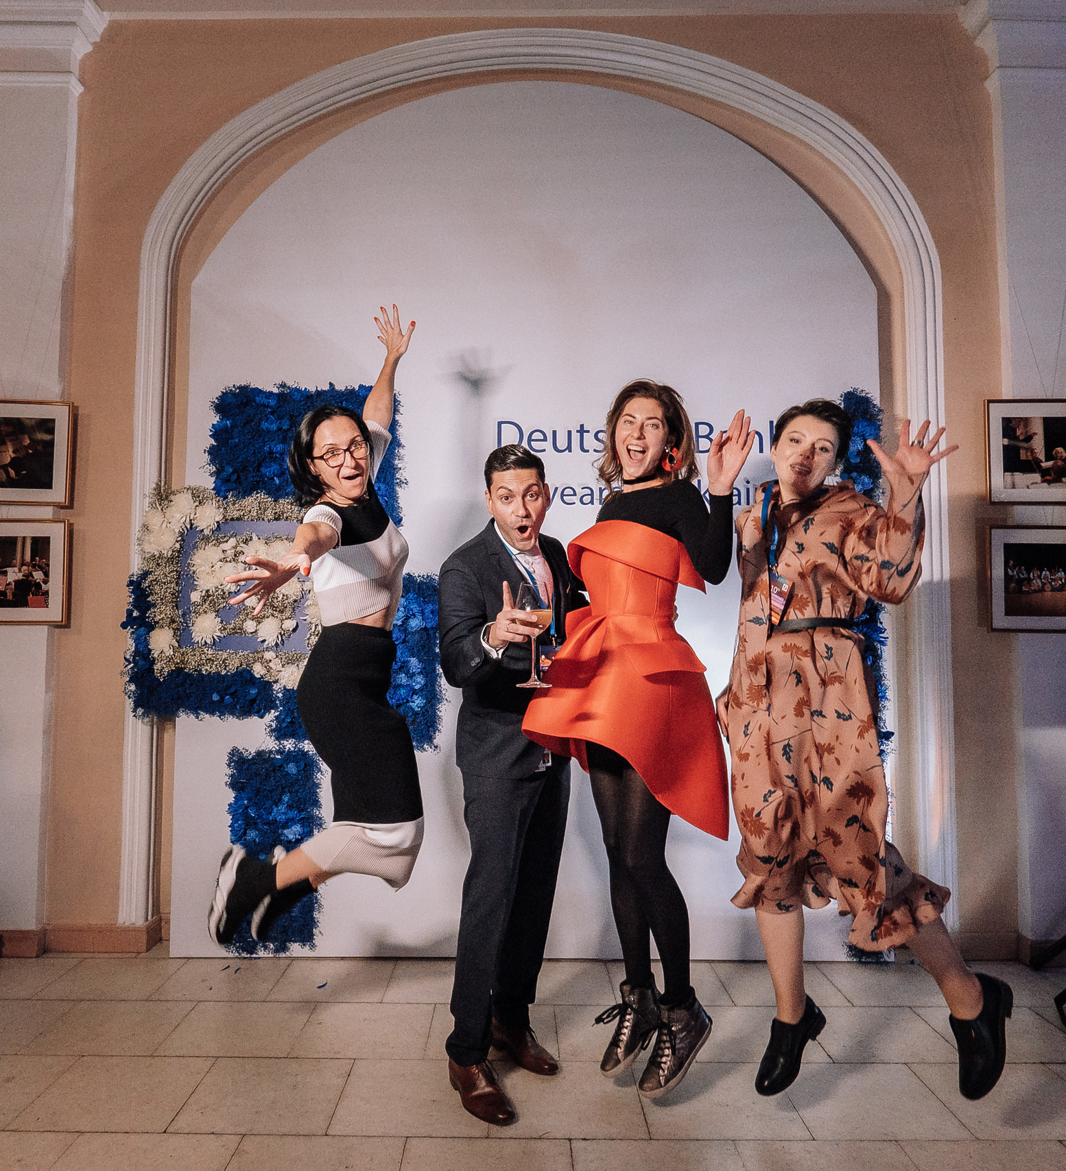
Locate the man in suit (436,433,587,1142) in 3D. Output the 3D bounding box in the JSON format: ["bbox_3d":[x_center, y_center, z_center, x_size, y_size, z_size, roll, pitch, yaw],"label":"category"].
[{"bbox_3d":[-0.032,0.491,2.036,0.470,1.770,0.420,2,-4,-26],"label":"man in suit"}]

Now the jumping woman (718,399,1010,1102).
[{"bbox_3d":[0.842,0.377,1.806,0.630,1.691,0.460,-2,-4,32],"label":"jumping woman"}]

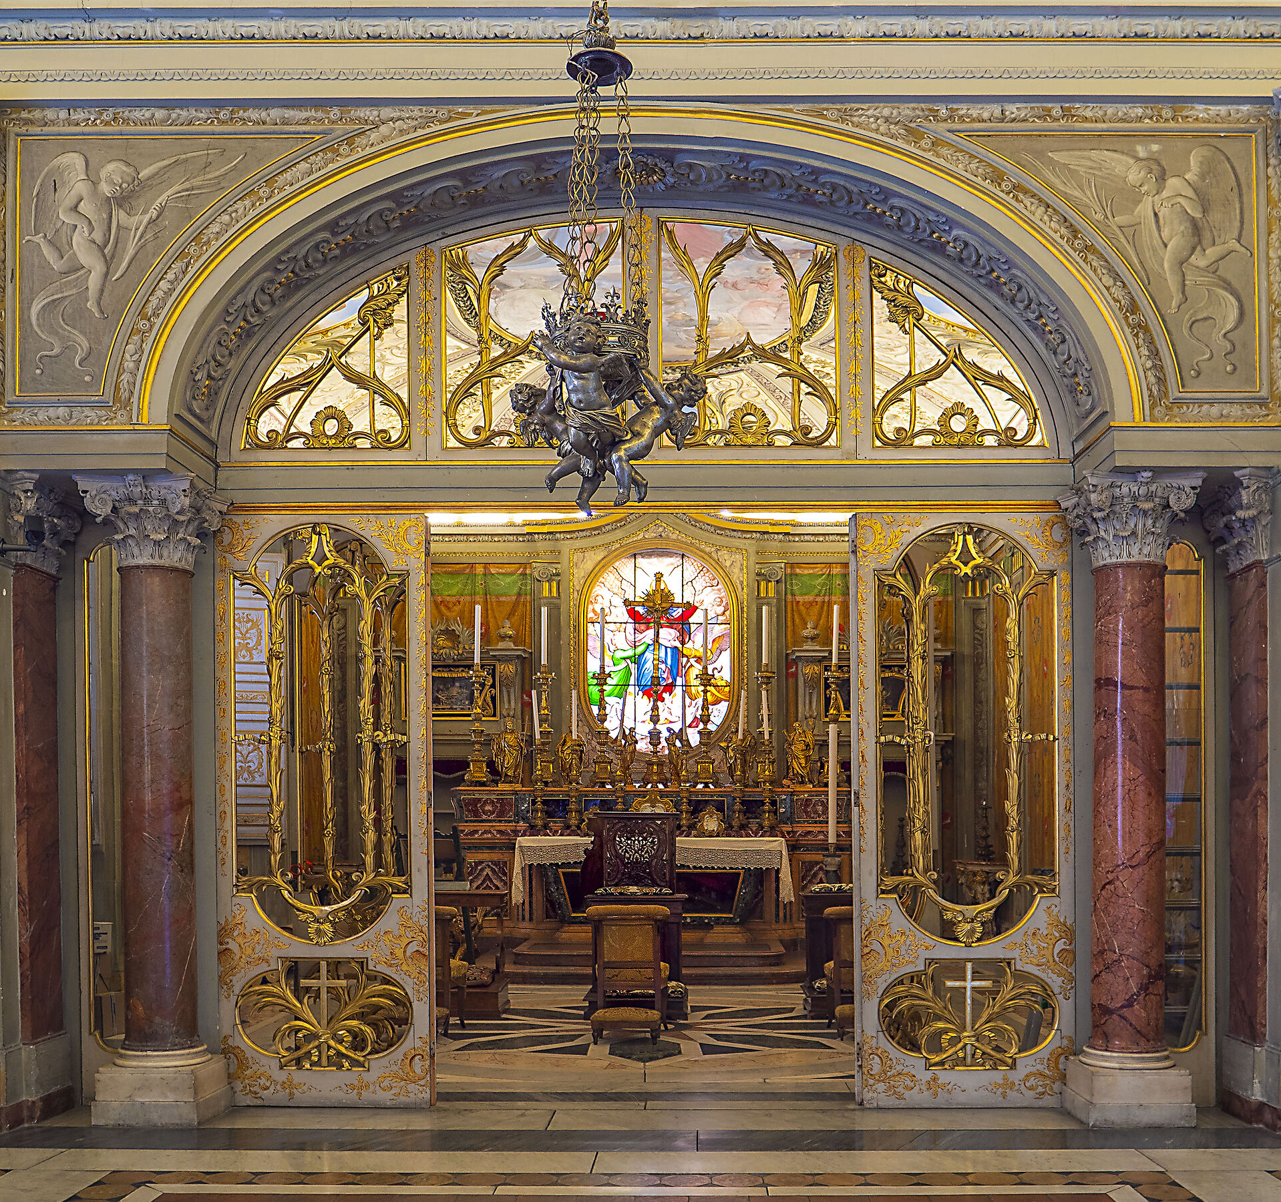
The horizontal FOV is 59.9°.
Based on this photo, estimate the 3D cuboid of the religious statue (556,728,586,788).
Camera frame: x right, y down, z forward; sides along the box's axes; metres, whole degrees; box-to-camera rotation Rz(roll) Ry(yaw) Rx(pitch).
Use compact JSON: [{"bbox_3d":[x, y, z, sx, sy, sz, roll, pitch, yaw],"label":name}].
[{"bbox_3d":[-0.719,1.626,11.500,0.310,0.620,0.240,0,-3,-3],"label":"religious statue"}]

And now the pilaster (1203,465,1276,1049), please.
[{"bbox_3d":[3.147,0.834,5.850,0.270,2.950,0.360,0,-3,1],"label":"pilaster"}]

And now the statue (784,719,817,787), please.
[{"bbox_3d":[1.652,1.574,11.500,0.335,0.700,0.250,-1,-3,6],"label":"statue"}]

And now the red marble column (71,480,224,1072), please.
[{"bbox_3d":[-2.554,1.032,5.850,0.580,3.260,0.580,0,-3,1],"label":"red marble column"}]

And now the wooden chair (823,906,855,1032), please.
[{"bbox_3d":[1.540,2.550,7.680,0.540,0.860,0.600,0,-1,2],"label":"wooden chair"}]

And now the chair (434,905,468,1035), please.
[{"bbox_3d":[-1.540,2.570,7.730,0.540,0.860,0.600,0,-1,2],"label":"chair"}]

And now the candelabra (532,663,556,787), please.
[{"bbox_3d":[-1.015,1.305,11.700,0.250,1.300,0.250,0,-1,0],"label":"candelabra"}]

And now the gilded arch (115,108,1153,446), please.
[{"bbox_3d":[-0.030,-1.530,5.400,4.860,1.560,0.460,0,-1,0],"label":"gilded arch"}]

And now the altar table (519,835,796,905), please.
[{"bbox_3d":[0.125,2.689,11.100,2.760,0.640,0.650,0,-3,1],"label":"altar table"}]

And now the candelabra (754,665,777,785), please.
[{"bbox_3d":[1.307,1.294,11.600,0.250,1.290,0.250,0,-3,0],"label":"candelabra"}]

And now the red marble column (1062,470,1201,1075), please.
[{"bbox_3d":[2.400,0.950,5.500,0.530,3.110,0.530,0,-1,0],"label":"red marble column"}]

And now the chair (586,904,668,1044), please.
[{"bbox_3d":[-0.085,2.530,7.550,0.540,0.860,0.600,0,-1,2],"label":"chair"}]

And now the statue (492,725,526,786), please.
[{"bbox_3d":[-1.361,1.594,11.500,0.340,0.635,0.240,0,-3,-3],"label":"statue"}]

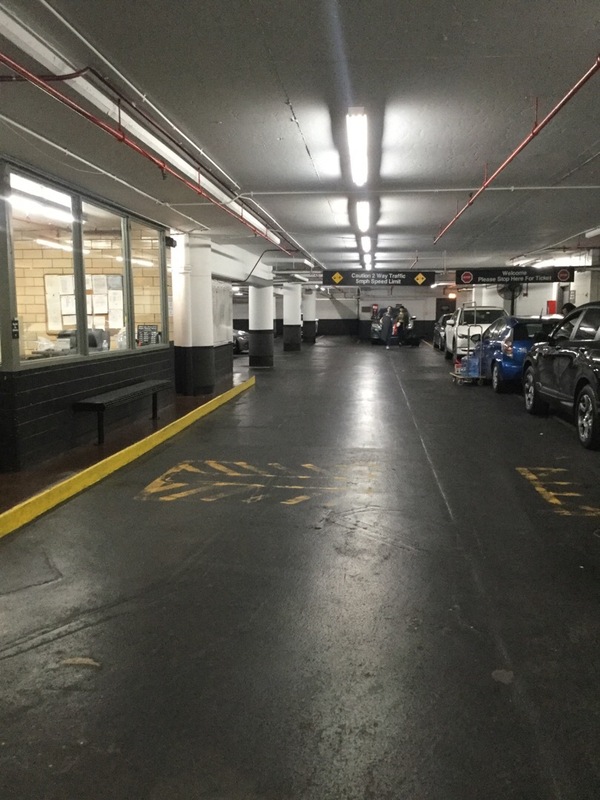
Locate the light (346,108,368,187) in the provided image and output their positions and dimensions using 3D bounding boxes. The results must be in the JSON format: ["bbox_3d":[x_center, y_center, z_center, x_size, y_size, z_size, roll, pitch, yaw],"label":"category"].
[{"bbox_3d":[0.472,-1.930,5.600,0.125,0.075,2.440,1,7,6],"label":"light"}]

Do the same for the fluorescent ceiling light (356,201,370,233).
[{"bbox_3d":[0.830,-2.370,9.200,0.125,0.075,2.440,1,7,6],"label":"fluorescent ceiling light"}]

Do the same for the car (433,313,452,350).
[{"bbox_3d":[6.340,-2.709,28.200,1.820,1.460,4.600,1,7,6],"label":"car"}]

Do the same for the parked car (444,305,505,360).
[{"bbox_3d":[5.420,-1.937,21.100,1.860,1.650,4.550,1,7,6],"label":"parked car"}]

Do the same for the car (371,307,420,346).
[{"bbox_3d":[4.380,-3.369,32.700,1.860,1.680,4.500,1,7,9],"label":"car"}]

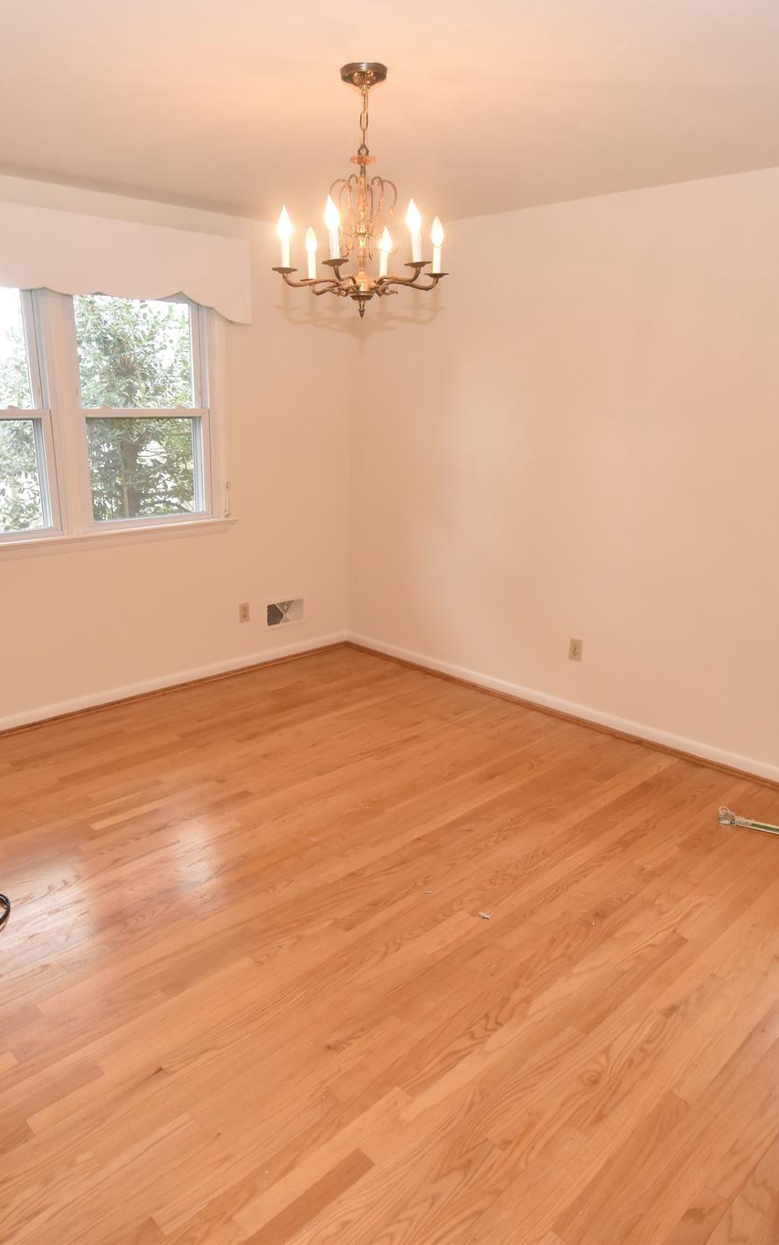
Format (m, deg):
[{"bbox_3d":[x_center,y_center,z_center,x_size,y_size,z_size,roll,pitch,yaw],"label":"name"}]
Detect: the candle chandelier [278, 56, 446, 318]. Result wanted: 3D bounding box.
[{"bbox_3d":[-0.072,-1.139,2.090,0.490,0.590,0.490,1,17,0],"label":"candle chandelier"}]

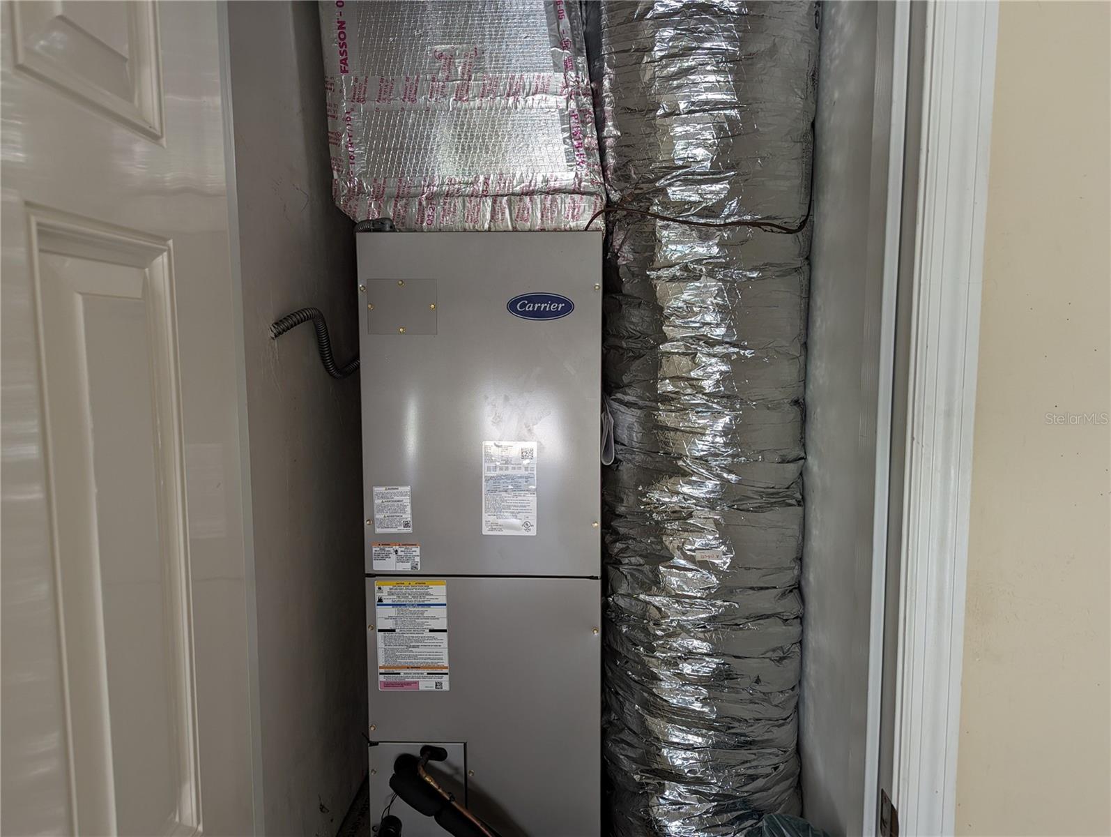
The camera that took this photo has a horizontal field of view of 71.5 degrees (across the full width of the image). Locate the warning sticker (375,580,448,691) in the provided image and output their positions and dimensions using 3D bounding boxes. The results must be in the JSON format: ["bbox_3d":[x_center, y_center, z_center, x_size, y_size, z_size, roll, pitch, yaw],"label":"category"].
[{"bbox_3d":[-0.274,0.417,1.479,0.137,0.218,0.002,0,6,2],"label":"warning sticker"}]

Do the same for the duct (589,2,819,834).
[{"bbox_3d":[0.312,-0.090,1.619,0.420,2.040,0.420,0,6,2],"label":"duct"}]

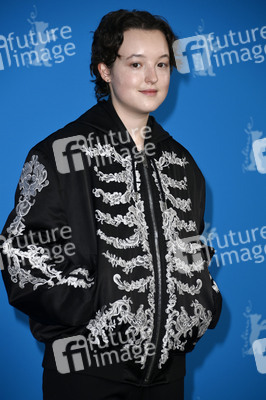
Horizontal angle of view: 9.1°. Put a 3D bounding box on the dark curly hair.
[{"bbox_3d":[0.001,-0.327,3.750,0.182,0.205,0.210,-2,4,-24],"label":"dark curly hair"}]

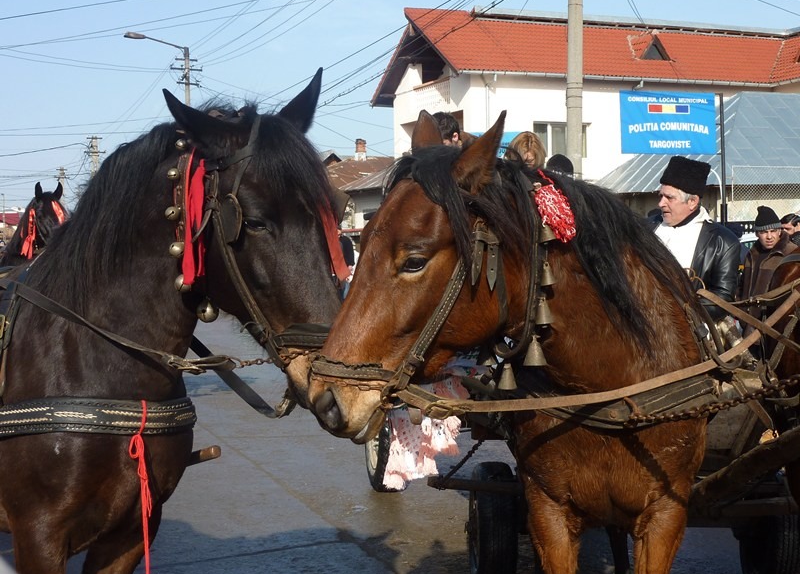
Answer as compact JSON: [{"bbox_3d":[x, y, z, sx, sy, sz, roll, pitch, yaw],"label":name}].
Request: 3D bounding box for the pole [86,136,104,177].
[{"bbox_3d":[-20.379,-5.964,74.707,1.300,8.300,0.400,-2,3,-20],"label":"pole"}]

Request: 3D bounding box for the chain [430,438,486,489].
[{"bbox_3d":[0.245,0.740,4.650,0.220,0.210,0.070,-2,3,-6],"label":"chain"}]

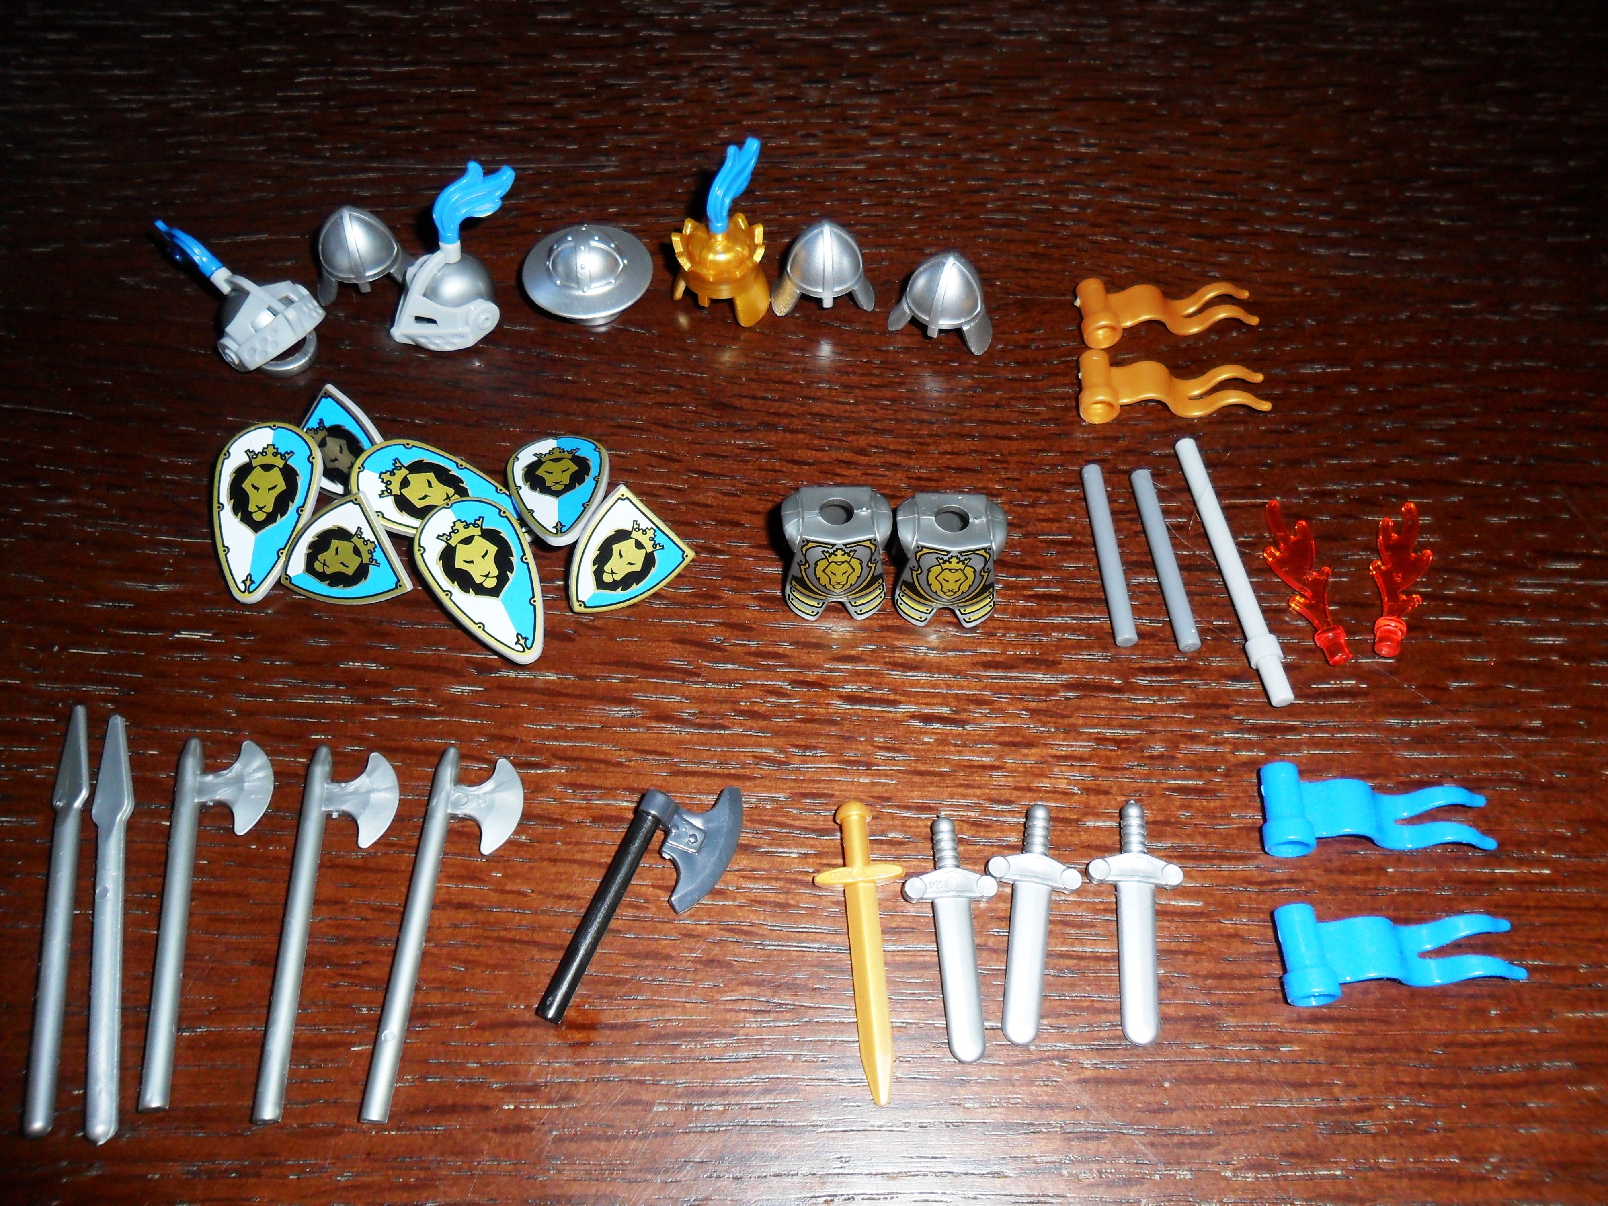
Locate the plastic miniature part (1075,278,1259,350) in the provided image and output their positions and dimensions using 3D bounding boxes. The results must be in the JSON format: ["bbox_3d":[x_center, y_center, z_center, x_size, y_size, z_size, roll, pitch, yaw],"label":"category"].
[{"bbox_3d":[0.063,-0.052,0.218,0.032,0.006,0.013,-6,59,-5],"label":"plastic miniature part"}]

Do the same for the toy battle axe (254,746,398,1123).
[{"bbox_3d":[-0.061,0.041,0.161,0.013,0.003,0.048,-2,59,-2],"label":"toy battle axe"}]

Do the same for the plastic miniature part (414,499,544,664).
[{"bbox_3d":[-0.046,-0.002,0.185,0.016,0.006,0.029,-26,71,-17],"label":"plastic miniature part"}]

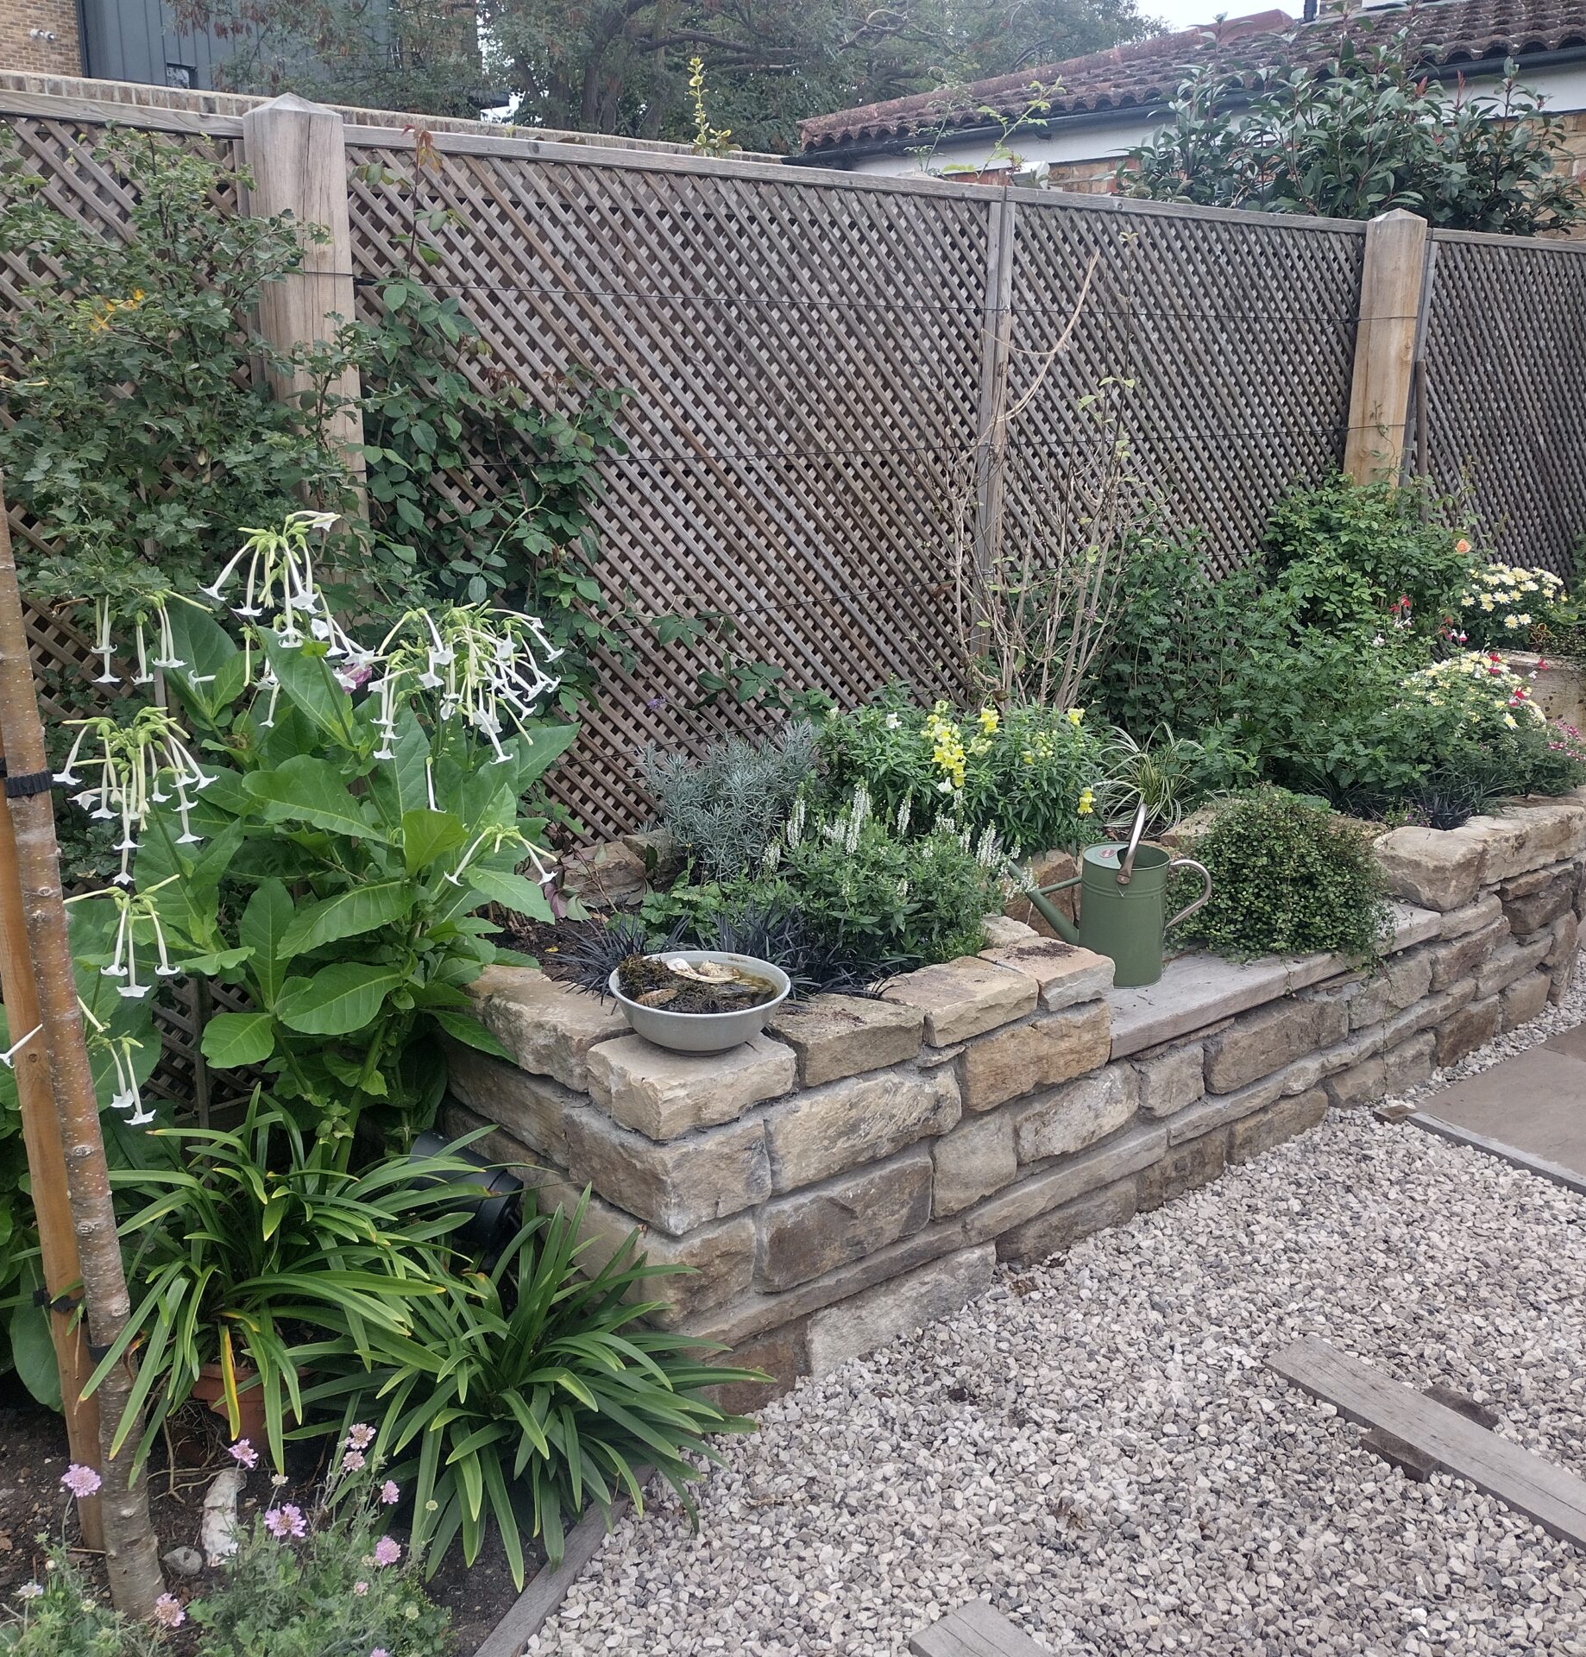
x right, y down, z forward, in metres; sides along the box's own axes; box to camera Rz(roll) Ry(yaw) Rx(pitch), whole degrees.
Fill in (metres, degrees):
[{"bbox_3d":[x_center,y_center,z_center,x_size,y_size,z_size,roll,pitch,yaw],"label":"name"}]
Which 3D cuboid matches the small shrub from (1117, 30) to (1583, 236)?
[{"bbox_3d":[1.899,-2.332,5.986,1.500,0.750,1.250,-13,21,-39],"label":"small shrub"}]

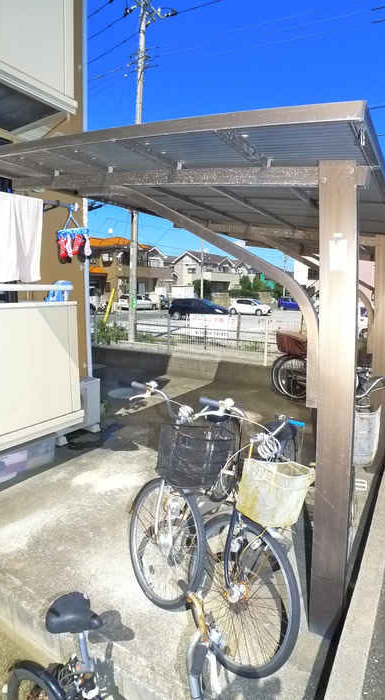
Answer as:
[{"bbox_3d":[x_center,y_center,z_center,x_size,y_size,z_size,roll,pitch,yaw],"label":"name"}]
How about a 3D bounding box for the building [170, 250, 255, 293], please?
[{"bbox_3d":[3.853,-11.691,78.183,6.500,8.000,16.000,4,8,31],"label":"building"}]

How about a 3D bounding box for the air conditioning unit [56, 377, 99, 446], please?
[{"bbox_3d":[-1.424,0.701,5.589,0.310,0.650,0.790,3,7,28],"label":"air conditioning unit"}]

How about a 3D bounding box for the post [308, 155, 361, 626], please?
[{"bbox_3d":[0.623,0.269,2.157,0.147,2.115,0.105,3,7,26],"label":"post"}]

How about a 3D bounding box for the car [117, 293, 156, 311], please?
[{"bbox_3d":[-5.205,-4.607,46.776,1.680,1.490,4.050,6,9,43],"label":"car"}]

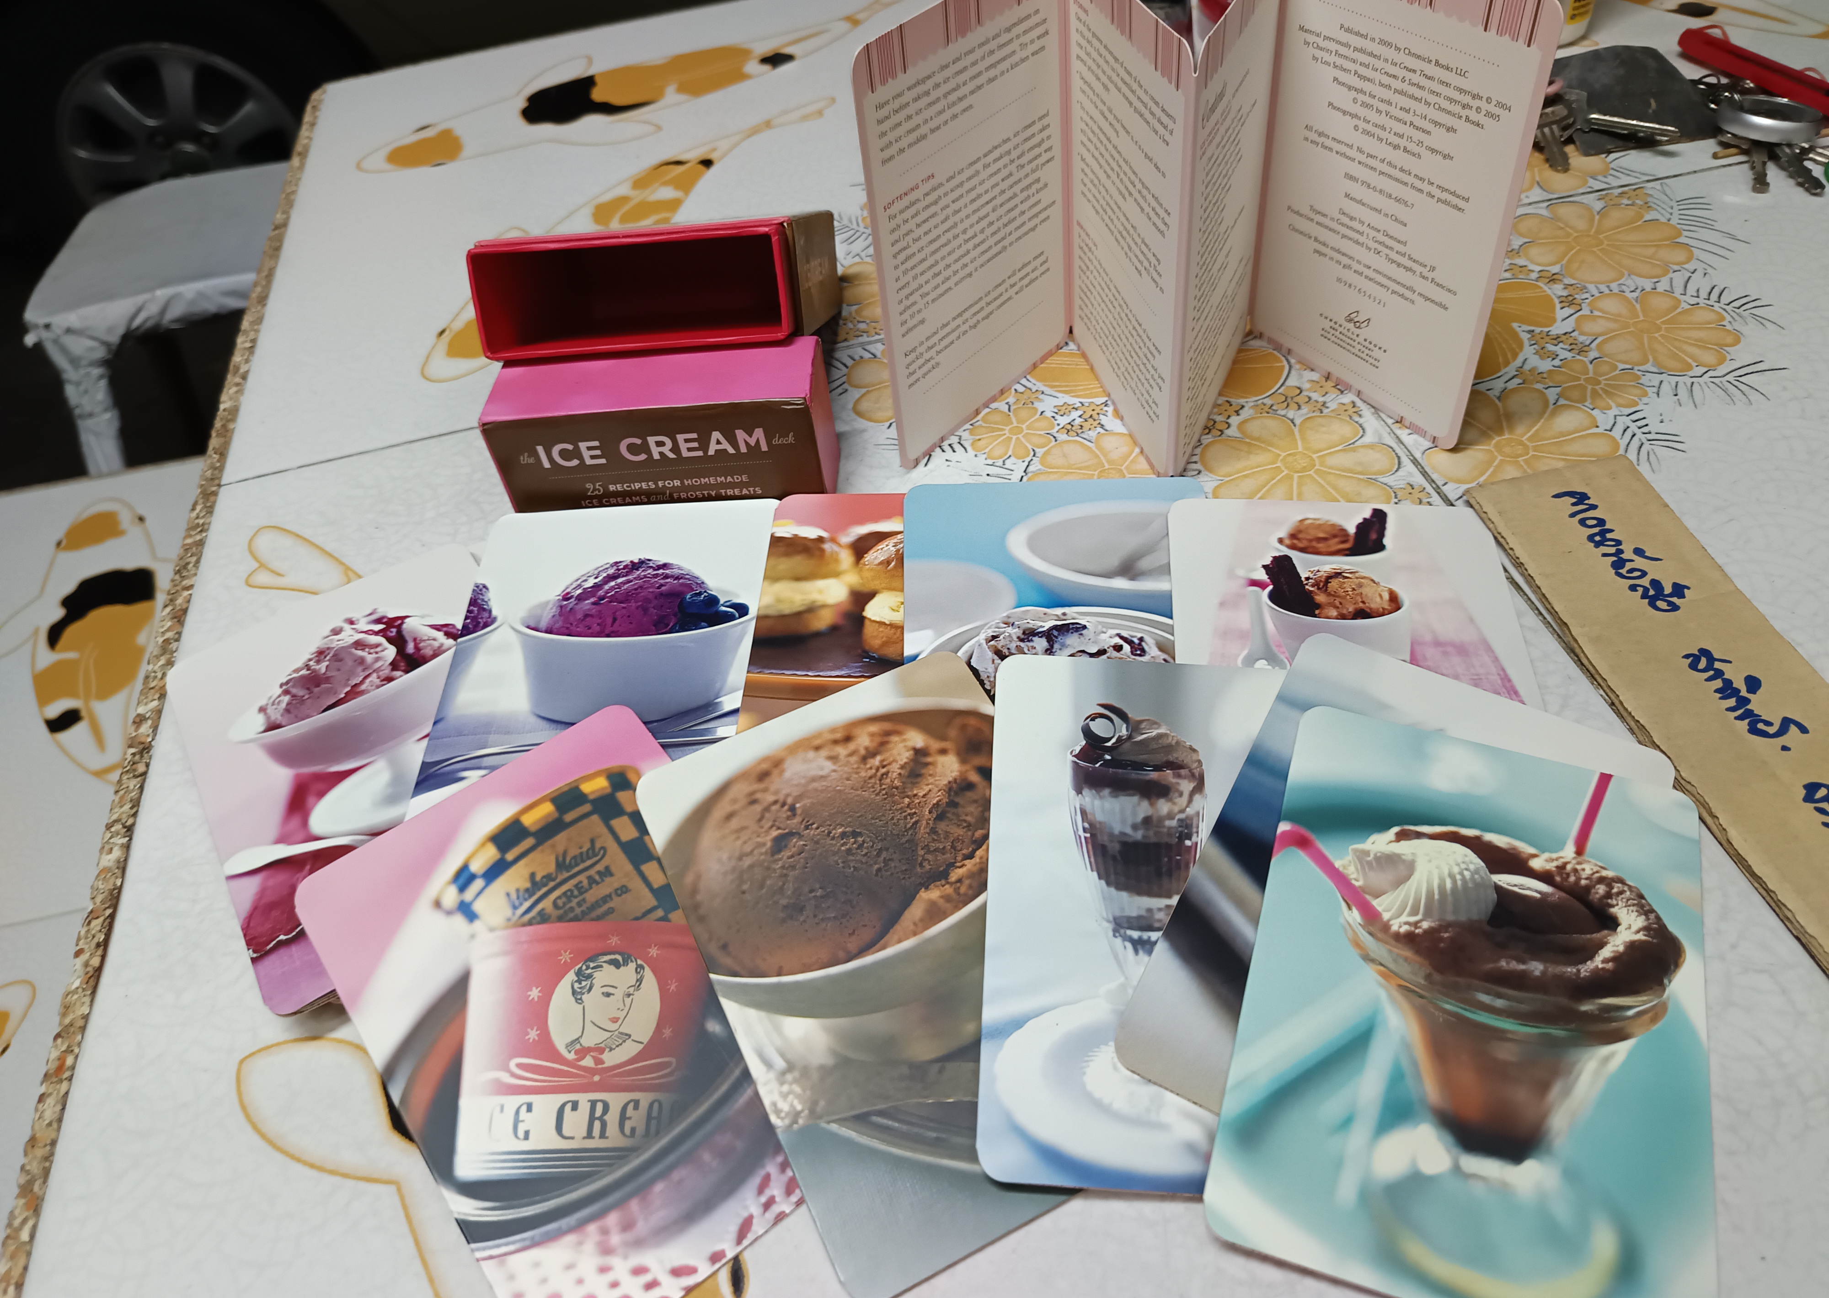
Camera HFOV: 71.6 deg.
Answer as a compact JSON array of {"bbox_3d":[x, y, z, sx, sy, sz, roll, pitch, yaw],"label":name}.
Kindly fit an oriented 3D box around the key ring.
[{"bbox_3d":[0.358,-0.223,0.532,0.040,0.009,0.040,1,40,-1],"label":"key ring"}]

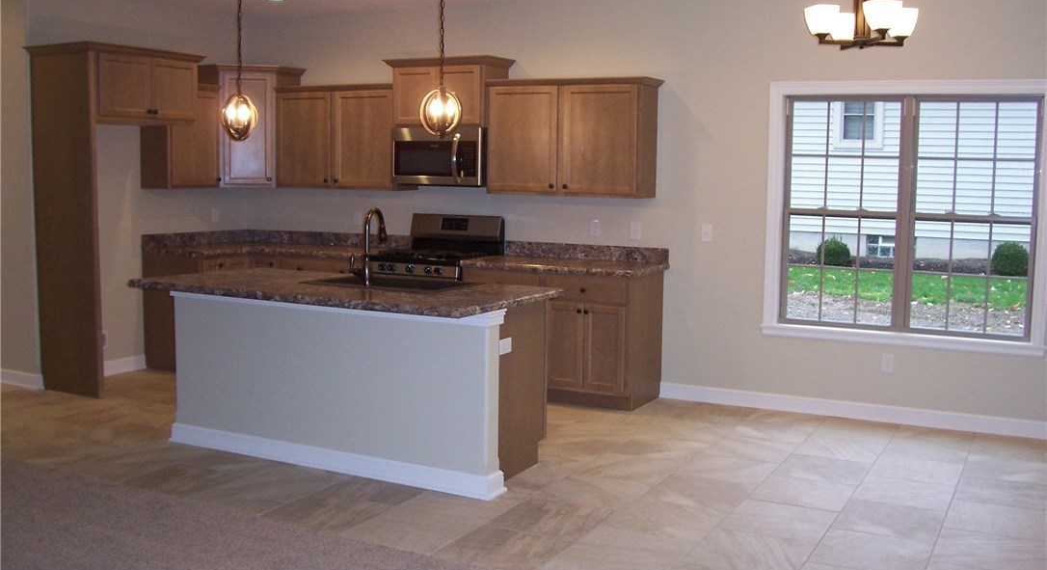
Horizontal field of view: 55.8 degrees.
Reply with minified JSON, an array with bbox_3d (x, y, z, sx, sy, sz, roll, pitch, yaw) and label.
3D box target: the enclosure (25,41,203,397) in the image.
[{"bbox_3d":[-2.802,-0.452,6.931,0.616,2.310,1.000,4,7,28],"label":"enclosure"}]

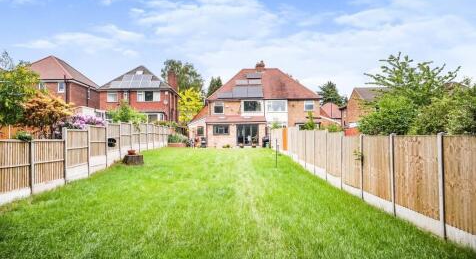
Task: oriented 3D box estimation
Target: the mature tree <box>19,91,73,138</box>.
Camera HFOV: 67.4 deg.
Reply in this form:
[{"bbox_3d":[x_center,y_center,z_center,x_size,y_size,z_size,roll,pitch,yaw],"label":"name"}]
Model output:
[{"bbox_3d":[-7.850,0.050,15.000,2.400,3.300,2.400,0,0,-1],"label":"mature tree"}]

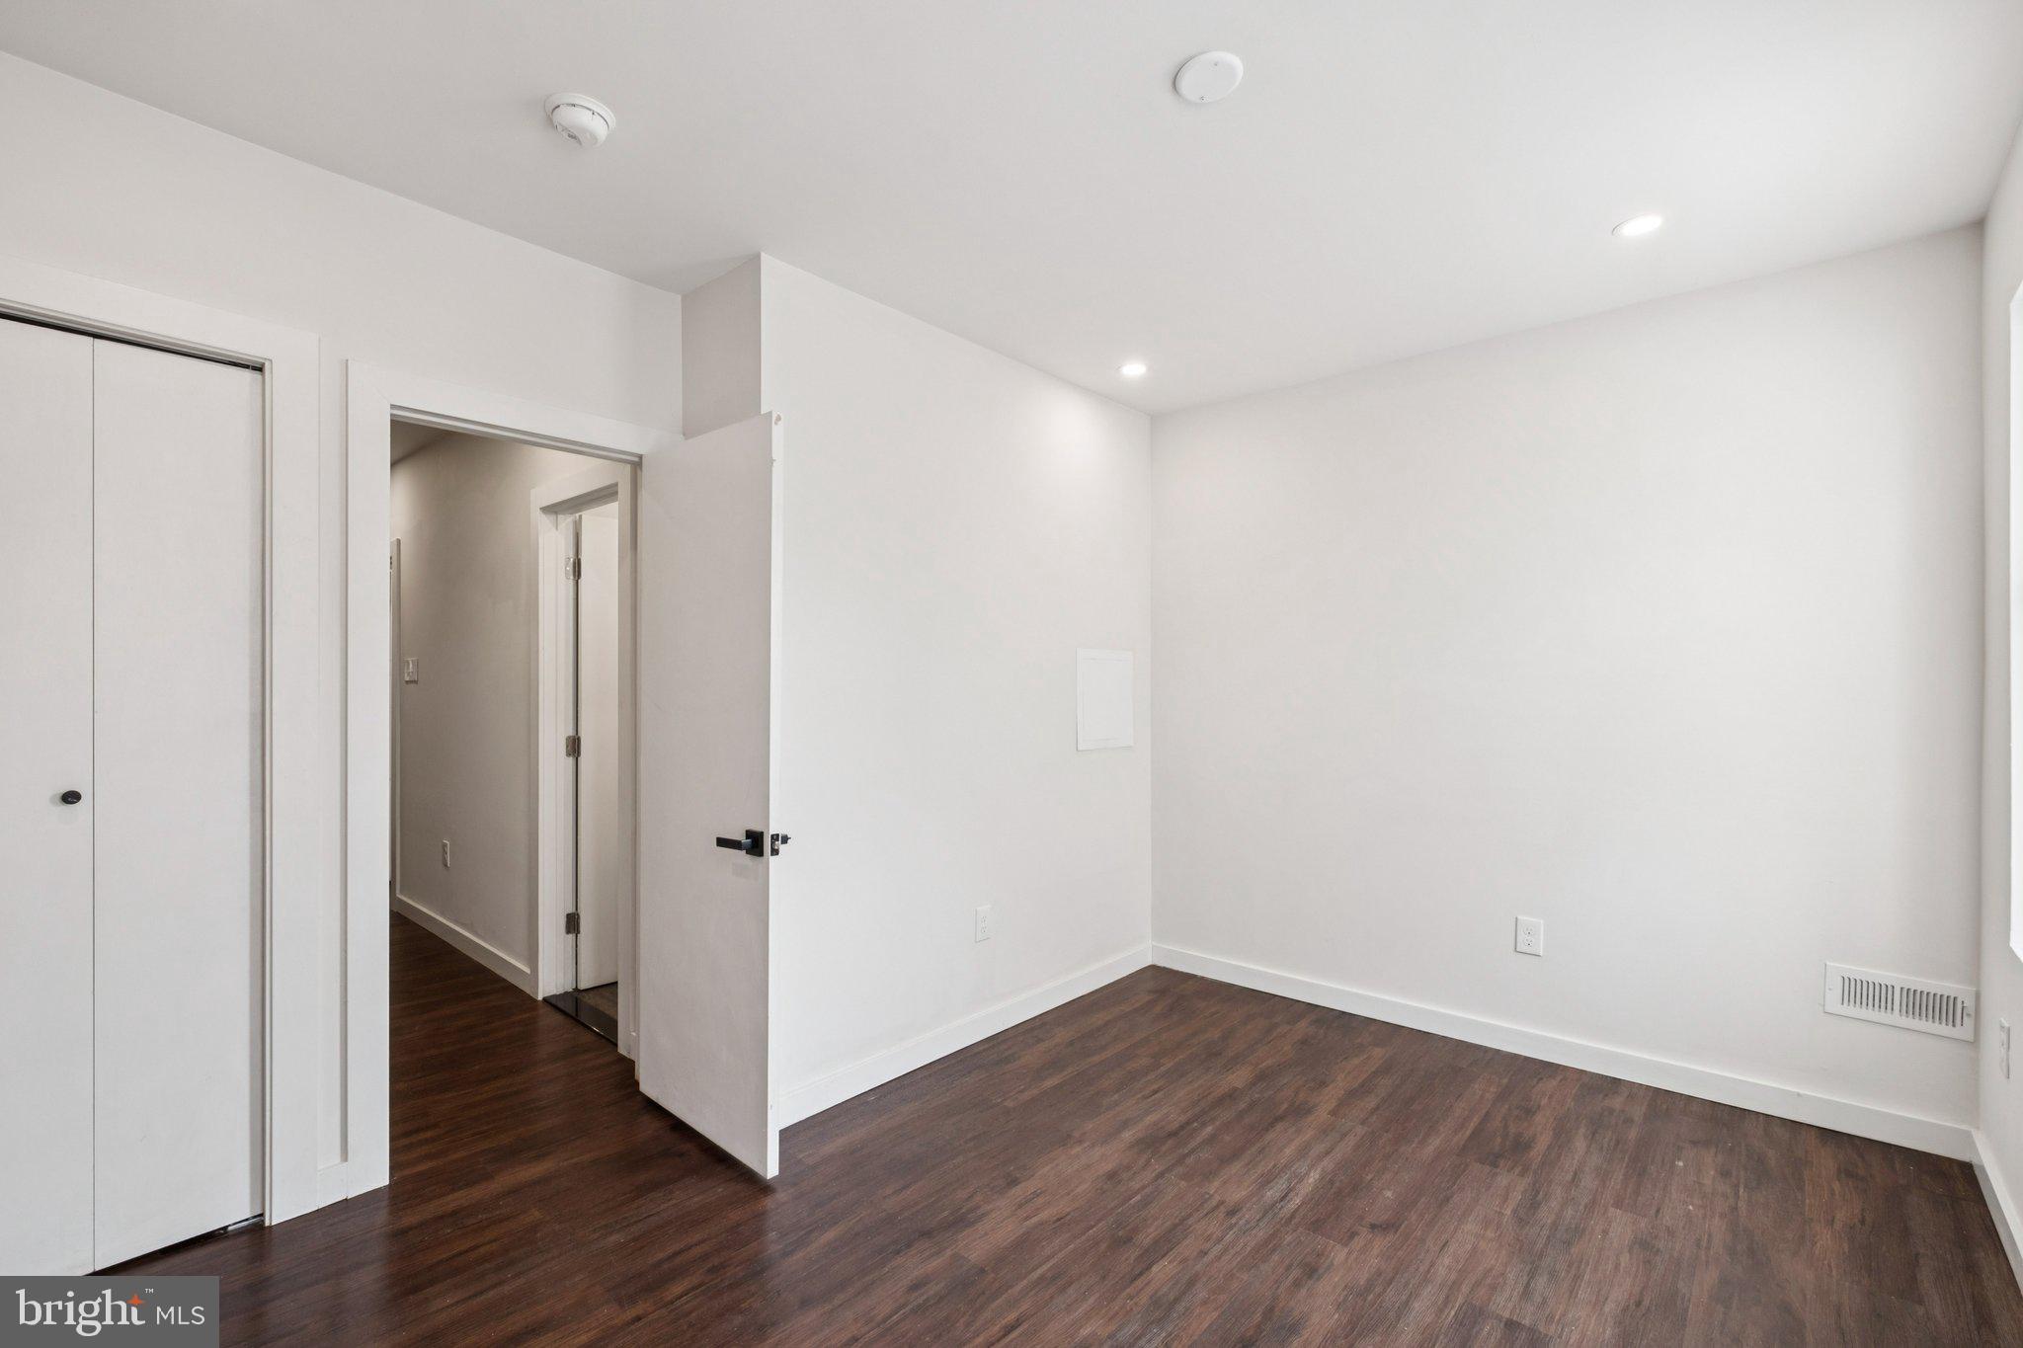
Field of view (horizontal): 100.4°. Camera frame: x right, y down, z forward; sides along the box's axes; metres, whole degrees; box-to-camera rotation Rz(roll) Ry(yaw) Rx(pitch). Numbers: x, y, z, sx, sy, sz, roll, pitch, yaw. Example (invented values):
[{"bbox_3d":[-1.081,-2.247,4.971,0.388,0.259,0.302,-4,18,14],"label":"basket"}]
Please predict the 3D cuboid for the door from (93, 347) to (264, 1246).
[{"bbox_3d":[-1.936,0.290,1.969,0.035,2.040,0.286,0,0,42],"label":"door"}]

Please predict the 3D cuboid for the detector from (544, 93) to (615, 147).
[{"bbox_3d":[-0.924,-1.185,1.813,0.138,0.041,0.138,0,0,0],"label":"detector"}]

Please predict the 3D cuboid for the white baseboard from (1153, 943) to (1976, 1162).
[{"bbox_3d":[1.641,1.290,3.094,2.555,0.097,0.016,0,0,39],"label":"white baseboard"}]

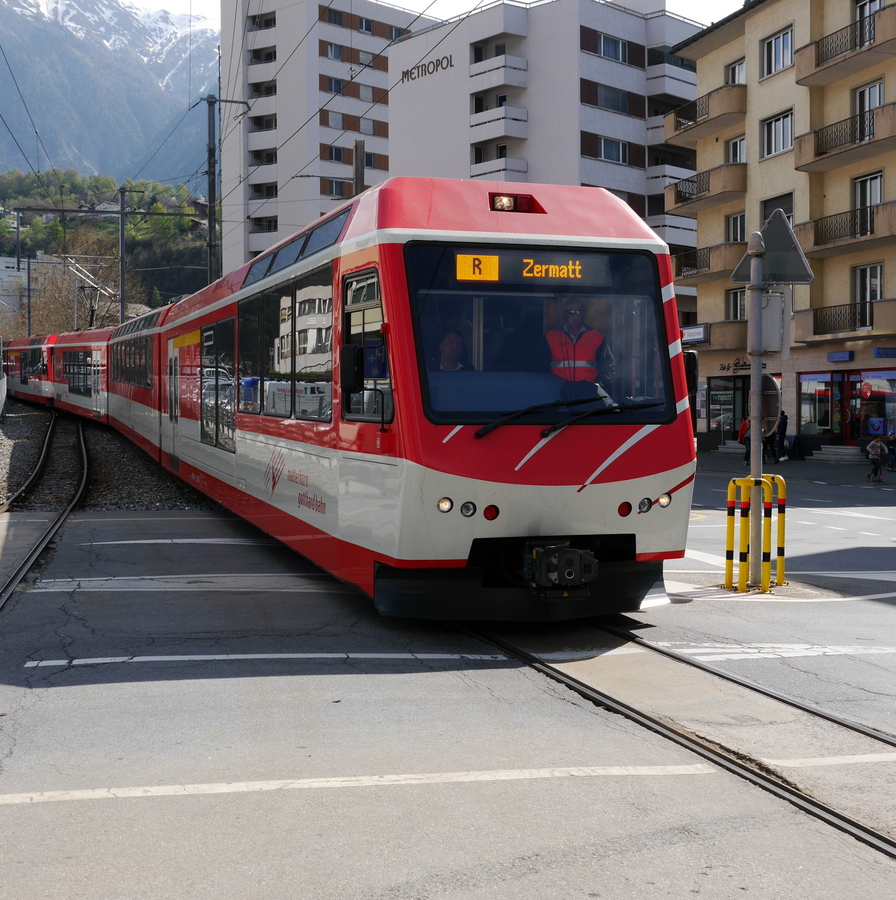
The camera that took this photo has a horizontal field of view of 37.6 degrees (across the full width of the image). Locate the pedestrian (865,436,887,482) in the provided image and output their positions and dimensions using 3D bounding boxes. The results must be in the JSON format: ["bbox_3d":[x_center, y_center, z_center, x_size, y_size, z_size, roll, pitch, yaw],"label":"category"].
[{"bbox_3d":[10.670,0.210,32.800,0.550,1.180,0.500,-1,2,-36],"label":"pedestrian"}]

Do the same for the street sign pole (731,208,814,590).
[{"bbox_3d":[3.090,-0.520,12.580,0.840,3.630,0.420,0,2,18],"label":"street sign pole"}]

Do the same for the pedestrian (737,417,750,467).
[{"bbox_3d":[9.570,-0.280,42.000,0.550,1.630,0.450,-2,2,-38],"label":"pedestrian"}]

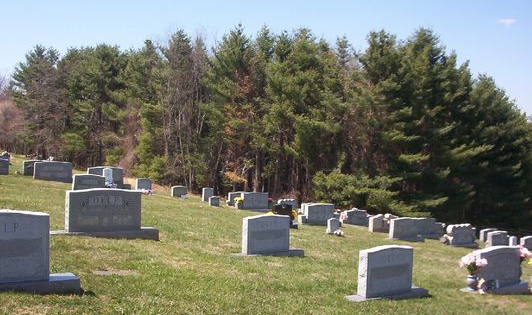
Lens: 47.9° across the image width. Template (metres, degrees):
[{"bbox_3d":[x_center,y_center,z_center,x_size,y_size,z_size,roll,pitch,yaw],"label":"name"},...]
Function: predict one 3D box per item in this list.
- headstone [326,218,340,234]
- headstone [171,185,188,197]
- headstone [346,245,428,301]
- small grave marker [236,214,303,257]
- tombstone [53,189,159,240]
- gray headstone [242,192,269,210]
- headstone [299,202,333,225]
[{"bbox_3d":[1.874,1.913,16.700,0.360,0.410,0.170,0,4,-30],"label":"headstone"},{"bbox_3d":[-3.457,1.379,24.000,0.600,0.470,0.200,0,4,-30],"label":"headstone"},{"bbox_3d":[1.607,1.533,8.020,1.250,0.703,0.310,0,4,-29],"label":"headstone"},{"bbox_3d":[0.016,1.276,9.611,1.210,0.692,0.320,-1,4,-31],"label":"small grave marker"},{"bbox_3d":[-2.416,0.870,8.973,1.620,0.764,0.320,0,3,-29],"label":"tombstone"},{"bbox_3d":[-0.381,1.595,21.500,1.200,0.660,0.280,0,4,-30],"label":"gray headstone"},{"bbox_3d":[1.711,1.802,19.000,1.020,0.630,0.210,0,4,-30],"label":"headstone"}]

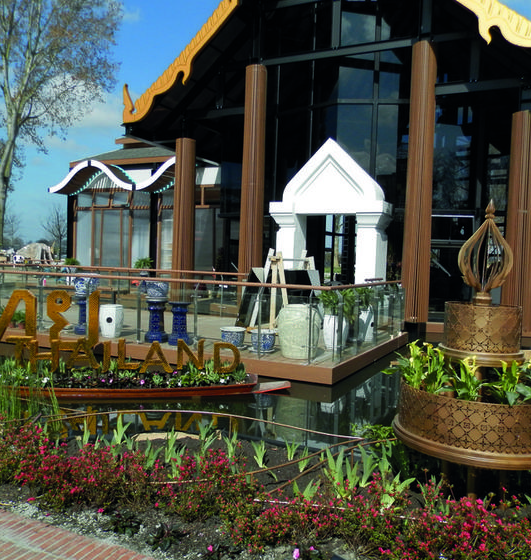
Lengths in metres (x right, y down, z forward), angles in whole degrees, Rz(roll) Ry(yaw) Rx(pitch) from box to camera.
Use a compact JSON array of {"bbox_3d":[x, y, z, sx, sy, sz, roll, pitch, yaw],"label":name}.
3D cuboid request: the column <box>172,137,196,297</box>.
[{"bbox_3d":[-1.971,-1.411,13.177,0.550,3.975,0.550,2,2,0],"label":"column"}]

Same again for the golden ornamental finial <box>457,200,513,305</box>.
[{"bbox_3d":[1.439,-0.175,3.500,0.335,0.690,0.335,3,3,27],"label":"golden ornamental finial"}]

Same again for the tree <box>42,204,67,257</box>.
[{"bbox_3d":[-23.678,-5.460,62.000,4.200,7.000,4.200,3,3,27],"label":"tree"}]

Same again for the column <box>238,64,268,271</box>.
[{"bbox_3d":[-0.289,-2.093,12.292,0.550,5.520,0.550,2,2,0],"label":"column"}]

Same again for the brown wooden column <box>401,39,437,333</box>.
[{"bbox_3d":[3.029,-1.914,10.582,0.550,5.520,0.550,3,3,27],"label":"brown wooden column"}]

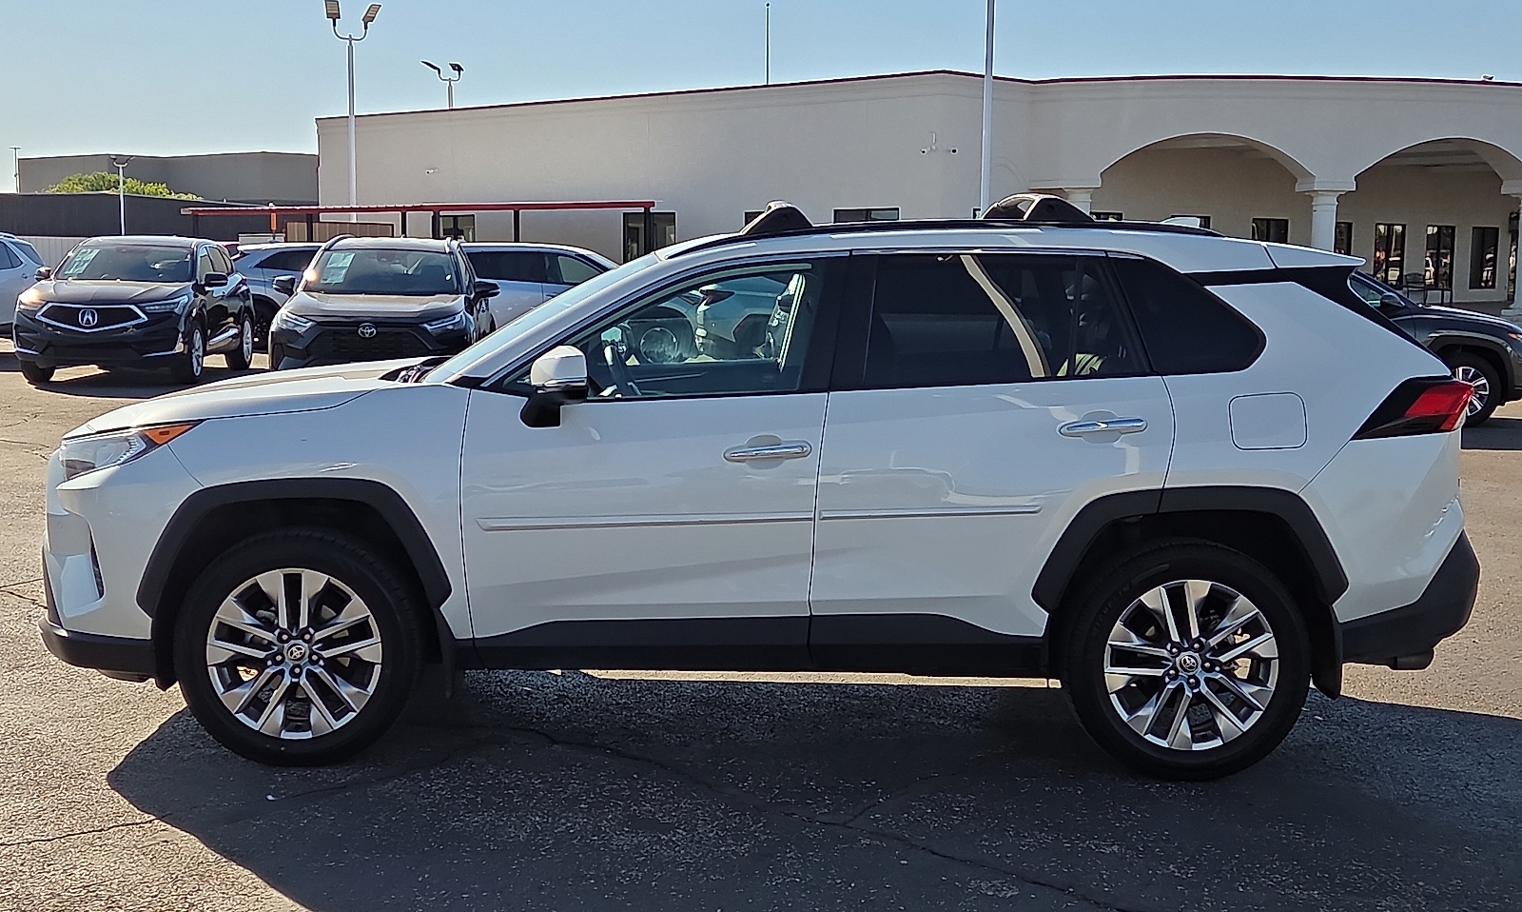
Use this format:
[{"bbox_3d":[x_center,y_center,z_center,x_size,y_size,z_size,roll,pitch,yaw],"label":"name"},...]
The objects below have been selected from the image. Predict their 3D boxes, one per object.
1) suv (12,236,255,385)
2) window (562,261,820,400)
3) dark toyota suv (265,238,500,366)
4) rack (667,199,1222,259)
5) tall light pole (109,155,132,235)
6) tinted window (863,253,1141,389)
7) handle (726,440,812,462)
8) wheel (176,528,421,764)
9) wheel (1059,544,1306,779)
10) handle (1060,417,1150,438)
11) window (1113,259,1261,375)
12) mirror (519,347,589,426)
[{"bbox_3d":[-7.171,-1.772,22.571,1.970,1.668,4.740,0,6,-3],"label":"suv"},{"bbox_3d":[-0.207,-0.377,5.809,0.820,0.430,0.080,0,-14,0],"label":"window"},{"bbox_3d":[-3.603,-1.355,19.098,1.950,1.700,4.600,0,6,-4],"label":"dark toyota suv"},{"bbox_3d":[0.570,-0.772,6.540,1.730,0.190,1.220,1,7,0],"label":"rack"},{"bbox_3d":[-39.903,-15.299,121.086,1.450,6.910,0.900,0,6,0],"label":"tall light pole"},{"bbox_3d":[0.716,-0.412,5.849,0.840,0.420,0.045,1,-12,0],"label":"tinted window"},{"bbox_3d":[0.023,-0.012,5.737,0.265,0.055,0.055,-2,6,0],"label":"handle"},{"bbox_3d":[-1.396,0.573,5.896,0.740,0.740,0.240,1,7,0],"label":"wheel"},{"bbox_3d":[1.294,0.602,5.914,0.740,0.740,0.240,1,7,0],"label":"wheel"},{"bbox_3d":[1.016,-0.085,5.744,0.265,0.052,0.050,1,7,0],"label":"handle"},{"bbox_3d":[1.296,-0.421,5.861,0.445,0.370,0.050,1,-12,0],"label":"window"},{"bbox_3d":[-0.610,-0.193,5.636,0.200,0.250,0.240,1,7,0],"label":"mirror"}]

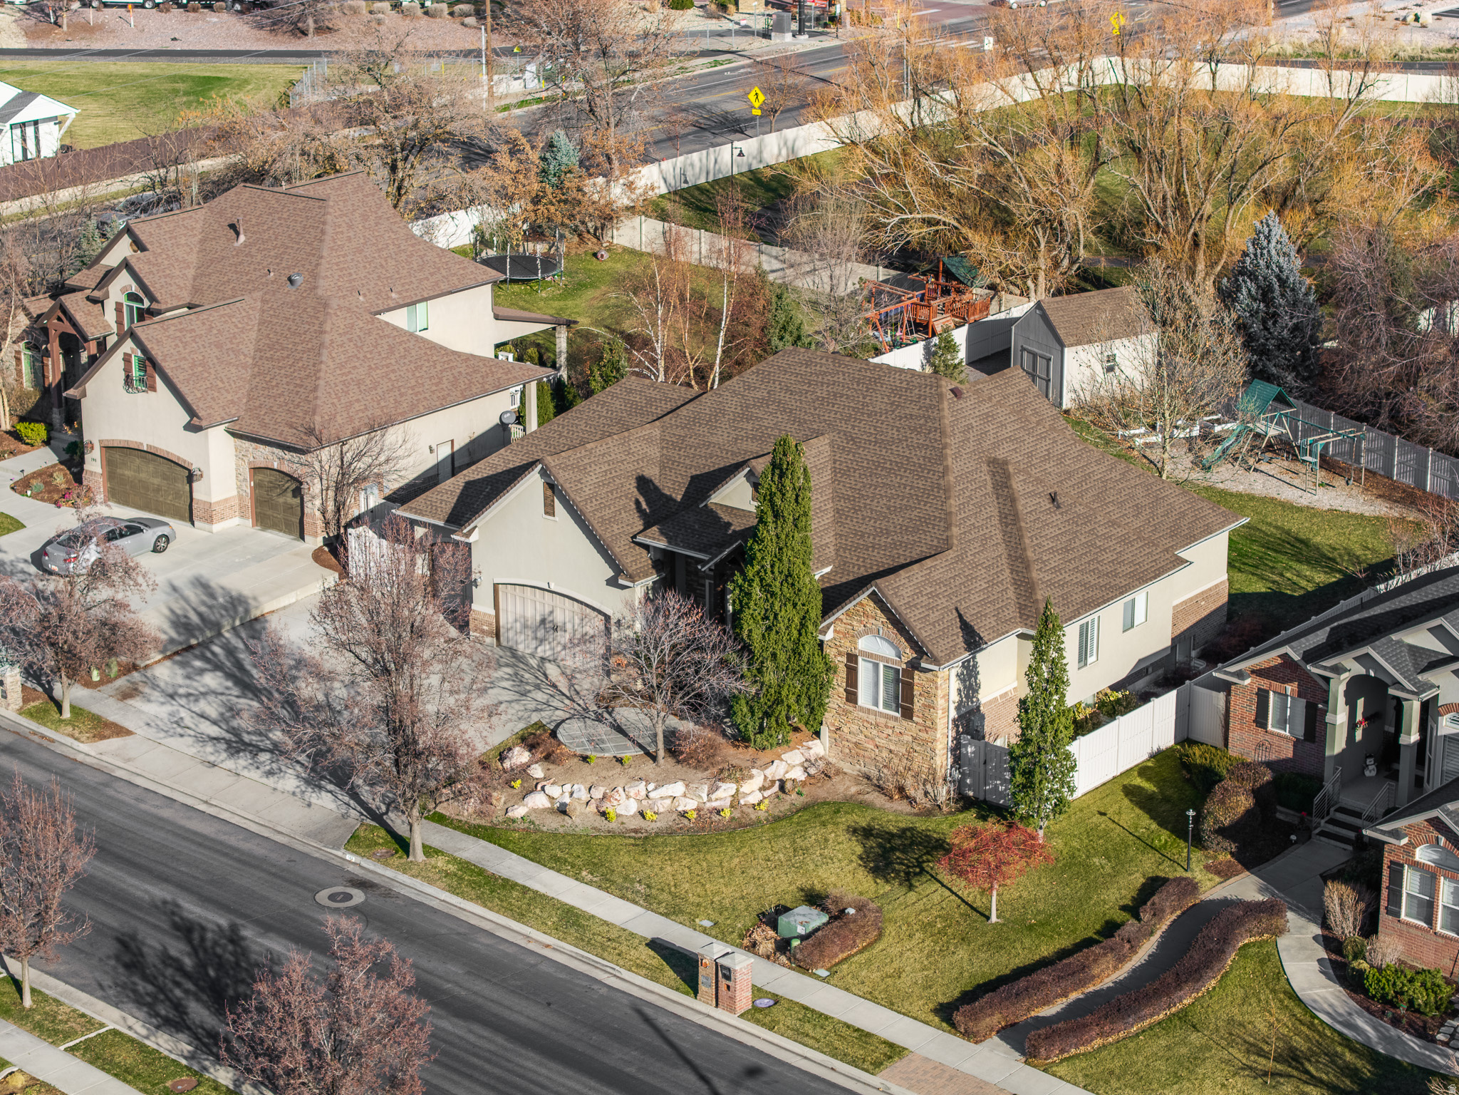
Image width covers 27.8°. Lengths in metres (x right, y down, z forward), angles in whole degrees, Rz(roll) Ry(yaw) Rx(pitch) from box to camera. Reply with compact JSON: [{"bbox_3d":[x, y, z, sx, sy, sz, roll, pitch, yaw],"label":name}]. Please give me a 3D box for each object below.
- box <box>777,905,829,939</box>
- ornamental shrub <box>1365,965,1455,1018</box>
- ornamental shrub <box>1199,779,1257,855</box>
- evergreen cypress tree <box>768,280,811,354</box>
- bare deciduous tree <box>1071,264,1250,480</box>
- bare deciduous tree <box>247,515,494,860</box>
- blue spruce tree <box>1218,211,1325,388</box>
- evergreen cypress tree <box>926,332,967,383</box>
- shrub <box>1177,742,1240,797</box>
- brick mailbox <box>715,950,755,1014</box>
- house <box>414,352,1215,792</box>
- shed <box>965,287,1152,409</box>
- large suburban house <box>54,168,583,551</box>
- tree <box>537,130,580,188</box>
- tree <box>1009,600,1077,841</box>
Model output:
[{"bbox_3d":[1.954,9.911,77.458,0.950,0.680,0.920,14,24,36],"label":"box"},{"bbox_3d":[16.597,10.805,72.081,2.400,0.950,1.300,16,25,40],"label":"ornamental shrub"},{"bbox_3d":[13.916,7.523,82.333,1.700,1.500,1.800,0,18,0],"label":"ornamental shrub"},{"bbox_3d":[2.572,-9.394,126.688,1.900,4.200,1.900,0,19,0],"label":"evergreen cypress tree"},{"bbox_3d":[16.685,-6.667,112.026,6.500,8.300,6.300,0,19,0],"label":"bare deciduous tree"},{"bbox_3d":[-9.765,4.058,80.997,6.800,9.800,6.400,0,19,0],"label":"bare deciduous tree"},{"bbox_3d":[22.513,-9.723,121.096,4.200,8.200,4.200,0,19,0],"label":"blue spruce tree"},{"bbox_3d":[9.230,-8.020,125.093,1.650,2.550,1.650,0,19,0],"label":"evergreen cypress tree"},{"bbox_3d":[14.057,6.438,86.119,2.000,1.150,1.800,16,25,40],"label":"shrub"},{"bbox_3d":[0.153,10.931,74.463,0.680,1.530,0.660,17,25,41],"label":"brick mailbox"},{"bbox_3d":[2.928,-1.996,97.419,23.950,9.700,18.200,14,23,37],"label":"house"},{"bbox_3d":[15.008,-8.687,125.010,4.800,4.230,3.900,-11,21,-28],"label":"shed"},{"bbox_3d":[-16.963,-9.125,115.324,21.000,10.200,21.000,14,23,36],"label":"large suburban house"},{"bbox_3d":[-9.131,-19.841,157.145,2.700,4.853,2.700,0,18,0],"label":"tree"},{"bbox_3d":[8.779,4.836,82.090,1.950,7.194,1.950,0,18,0],"label":"tree"}]

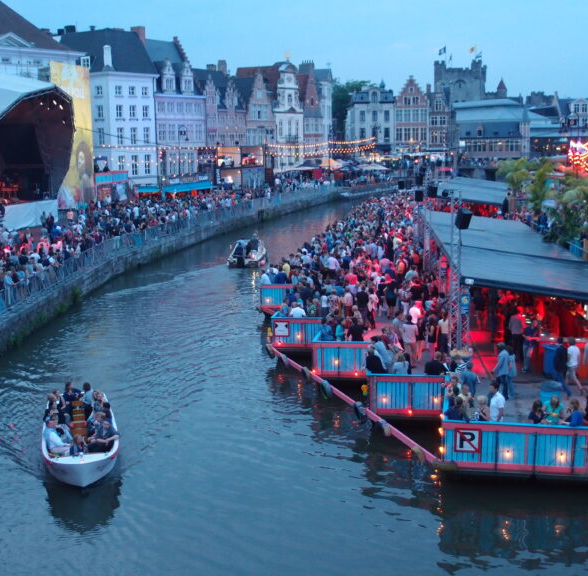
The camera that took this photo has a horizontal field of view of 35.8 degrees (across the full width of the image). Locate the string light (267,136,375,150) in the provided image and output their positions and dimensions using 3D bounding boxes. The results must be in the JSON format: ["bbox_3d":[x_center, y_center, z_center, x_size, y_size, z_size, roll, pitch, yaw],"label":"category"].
[{"bbox_3d":[5.369,-20.449,127.878,0.953,0.954,40.326,4,11,24],"label":"string light"}]

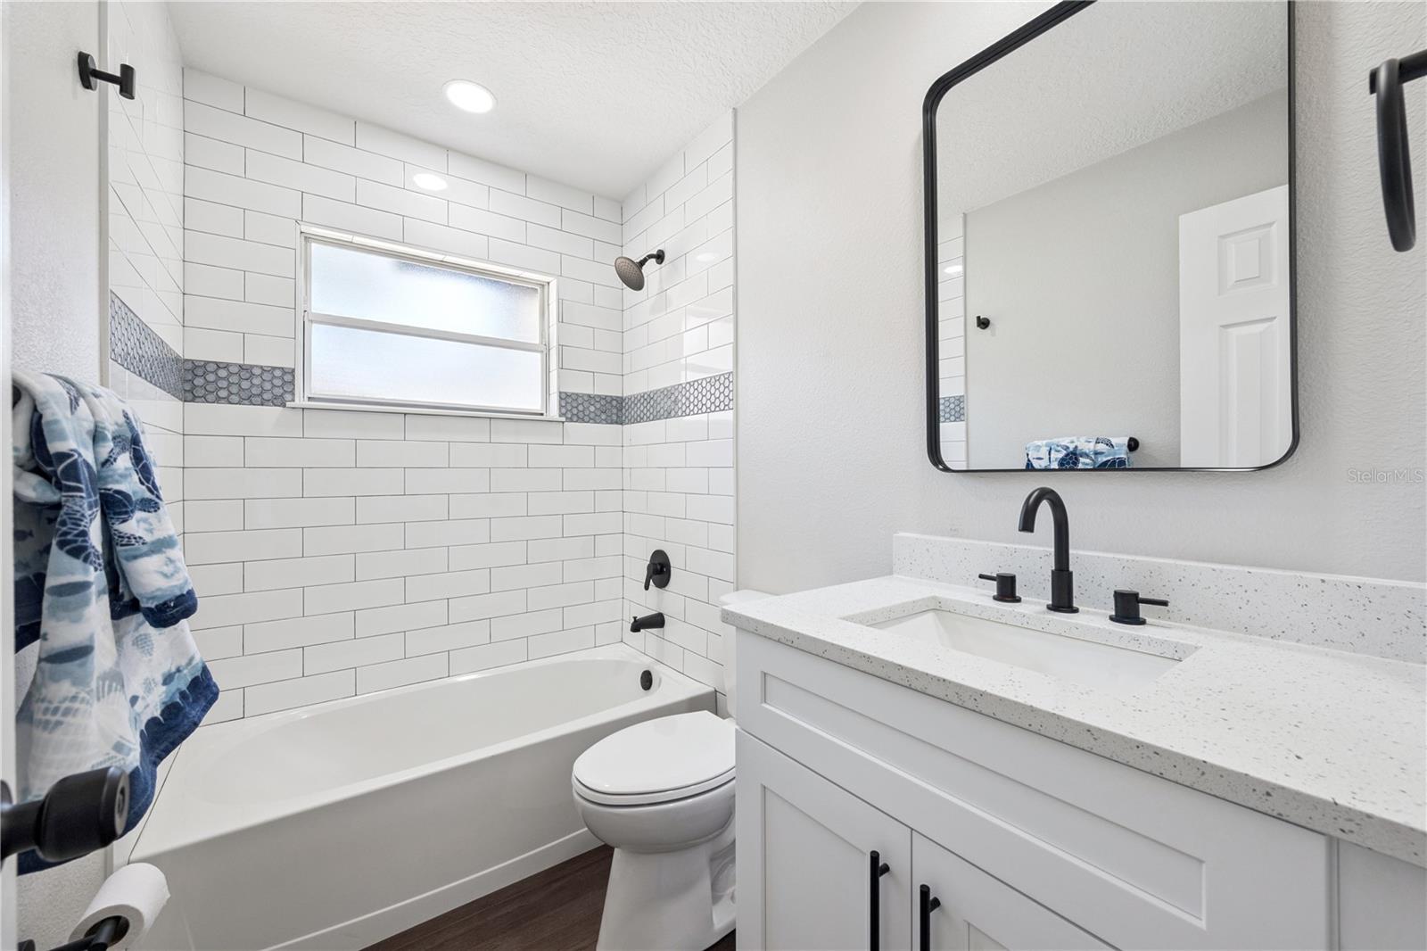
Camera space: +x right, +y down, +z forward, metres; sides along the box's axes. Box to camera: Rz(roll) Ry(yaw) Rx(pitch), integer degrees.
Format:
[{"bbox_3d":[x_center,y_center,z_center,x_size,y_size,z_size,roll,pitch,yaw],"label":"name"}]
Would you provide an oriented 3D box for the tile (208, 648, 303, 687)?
[{"bbox_3d":[-1.527,0.636,1.817,0.296,0.100,0.010,0,0,-36],"label":"tile"}]

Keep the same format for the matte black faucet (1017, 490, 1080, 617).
[{"bbox_3d":[0.593,0.134,0.986,0.178,0.226,0.056,0,0,-36],"label":"matte black faucet"}]

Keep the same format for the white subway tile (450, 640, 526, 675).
[{"bbox_3d":[-0.906,0.732,2.250,0.301,0.099,0.009,0,0,-36],"label":"white subway tile"}]

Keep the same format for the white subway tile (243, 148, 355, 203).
[{"bbox_3d":[-1.404,-1.018,1.896,0.302,0.099,0.010,0,0,-36],"label":"white subway tile"}]

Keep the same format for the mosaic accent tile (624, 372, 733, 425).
[{"bbox_3d":[-0.171,-0.301,2.281,0.010,0.135,0.824,0,0,-37],"label":"mosaic accent tile"}]

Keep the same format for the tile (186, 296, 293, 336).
[{"bbox_3d":[-1.533,-0.513,1.806,0.274,0.099,0.009,0,0,-36],"label":"tile"}]

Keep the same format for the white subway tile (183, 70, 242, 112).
[{"bbox_3d":[-1.586,-1.217,1.765,0.142,0.095,0.010,0,0,-36],"label":"white subway tile"}]

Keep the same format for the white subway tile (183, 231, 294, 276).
[{"bbox_3d":[-1.534,-0.716,1.807,0.274,0.099,0.009,0,0,-36],"label":"white subway tile"}]

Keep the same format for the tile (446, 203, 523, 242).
[{"bbox_3d":[-0.918,-1.023,2.261,0.303,0.100,0.010,0,0,-36],"label":"tile"}]

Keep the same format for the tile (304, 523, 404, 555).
[{"bbox_3d":[-1.276,0.225,1.981,0.303,0.100,0.010,0,0,-37],"label":"tile"}]

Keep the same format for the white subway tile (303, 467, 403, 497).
[{"bbox_3d":[-1.279,0.024,1.988,0.303,0.099,0.009,0,0,-36],"label":"white subway tile"}]

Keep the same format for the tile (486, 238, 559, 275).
[{"bbox_3d":[-0.794,-0.922,2.350,0.303,0.100,0.010,0,0,-36],"label":"tile"}]

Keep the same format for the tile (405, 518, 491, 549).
[{"bbox_3d":[-1.034,0.224,2.166,0.303,0.100,0.010,0,0,-36],"label":"tile"}]

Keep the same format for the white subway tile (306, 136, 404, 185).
[{"bbox_3d":[-1.286,-1.123,1.991,0.301,0.099,0.009,0,0,-36],"label":"white subway tile"}]

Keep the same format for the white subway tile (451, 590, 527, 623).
[{"bbox_3d":[-0.911,0.533,2.264,0.304,0.100,0.010,0,0,-36],"label":"white subway tile"}]

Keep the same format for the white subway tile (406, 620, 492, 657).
[{"bbox_3d":[-1.034,0.635,2.174,0.304,0.100,0.010,0,0,-36],"label":"white subway tile"}]

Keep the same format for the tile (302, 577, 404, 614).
[{"bbox_3d":[-1.276,0.428,1.981,0.303,0.100,0.010,0,0,-37],"label":"tile"}]

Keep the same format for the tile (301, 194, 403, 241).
[{"bbox_3d":[-1.286,-0.921,1.991,0.303,0.100,0.010,0,0,-36],"label":"tile"}]

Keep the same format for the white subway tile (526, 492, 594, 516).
[{"bbox_3d":[-0.661,0.123,2.428,0.302,0.099,0.010,0,0,-36],"label":"white subway tile"}]

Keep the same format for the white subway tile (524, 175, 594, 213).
[{"bbox_3d":[-0.674,-1.230,2.452,0.304,0.098,0.010,0,0,-36],"label":"white subway tile"}]

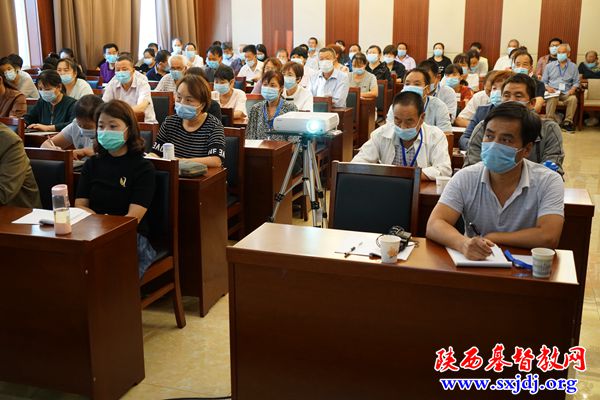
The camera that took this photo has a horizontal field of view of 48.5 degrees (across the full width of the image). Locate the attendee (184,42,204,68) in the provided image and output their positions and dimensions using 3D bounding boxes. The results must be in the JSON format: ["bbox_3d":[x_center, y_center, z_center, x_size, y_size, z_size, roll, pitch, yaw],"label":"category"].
[{"bbox_3d":[-1.694,-1.803,10.509,0.480,1.288,0.750,5,15,17],"label":"attendee"}]

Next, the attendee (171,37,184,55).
[{"bbox_3d":[-2.090,-2.066,11.383,0.480,1.358,0.750,5,15,17],"label":"attendee"}]

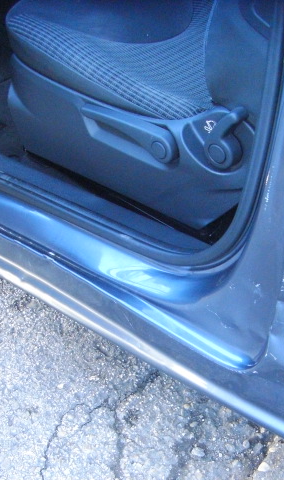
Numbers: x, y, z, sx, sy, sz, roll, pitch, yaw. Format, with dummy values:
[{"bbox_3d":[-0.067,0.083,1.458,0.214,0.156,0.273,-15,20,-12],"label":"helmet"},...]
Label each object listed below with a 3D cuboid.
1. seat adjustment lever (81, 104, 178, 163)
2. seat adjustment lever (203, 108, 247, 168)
[{"bbox_3d":[-0.019,-0.172,1.118,0.184,0.049,0.030,25,48,30],"label":"seat adjustment lever"},{"bbox_3d":[0.121,-0.149,0.996,0.054,0.099,0.036,25,48,30],"label":"seat adjustment lever"}]

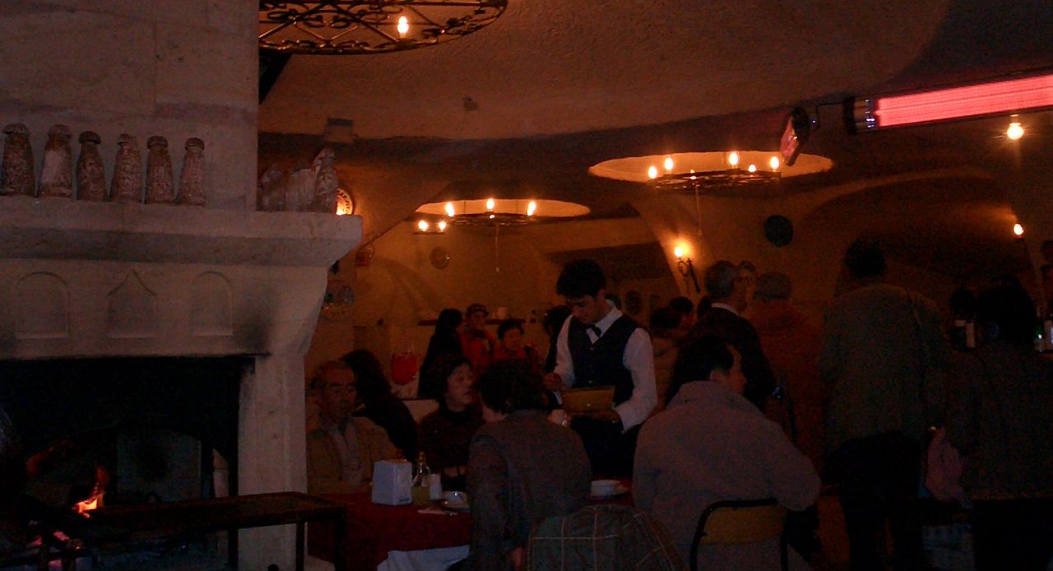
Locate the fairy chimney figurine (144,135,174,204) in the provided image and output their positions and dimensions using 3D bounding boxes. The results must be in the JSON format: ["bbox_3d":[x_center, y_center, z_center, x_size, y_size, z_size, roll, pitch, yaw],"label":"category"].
[{"bbox_3d":[-1.015,-0.322,3.110,0.081,0.188,0.081,1,-2,-31],"label":"fairy chimney figurine"}]

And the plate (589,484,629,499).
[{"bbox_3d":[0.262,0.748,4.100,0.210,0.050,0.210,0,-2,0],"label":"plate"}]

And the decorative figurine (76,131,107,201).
[{"bbox_3d":[-1.170,-0.322,3.030,0.081,0.183,0.081,1,-2,-31],"label":"decorative figurine"}]

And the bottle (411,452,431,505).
[{"bbox_3d":[-0.365,0.672,3.920,0.062,0.186,0.062,0,-2,0],"label":"bottle"}]

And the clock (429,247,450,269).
[{"bbox_3d":[-0.902,-0.282,11.700,0.230,0.240,0.030,1,-2,-30],"label":"clock"}]

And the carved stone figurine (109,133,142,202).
[{"bbox_3d":[-1.104,-0.322,3.096,0.088,0.196,0.088,1,-3,-33],"label":"carved stone figurine"}]

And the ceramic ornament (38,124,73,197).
[{"bbox_3d":[-1.247,-0.329,2.980,0.090,0.190,0.090,1,-2,-31],"label":"ceramic ornament"}]

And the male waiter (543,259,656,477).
[{"bbox_3d":[0.310,0.717,4.680,0.500,1.650,0.400,-1,-2,28],"label":"male waiter"}]

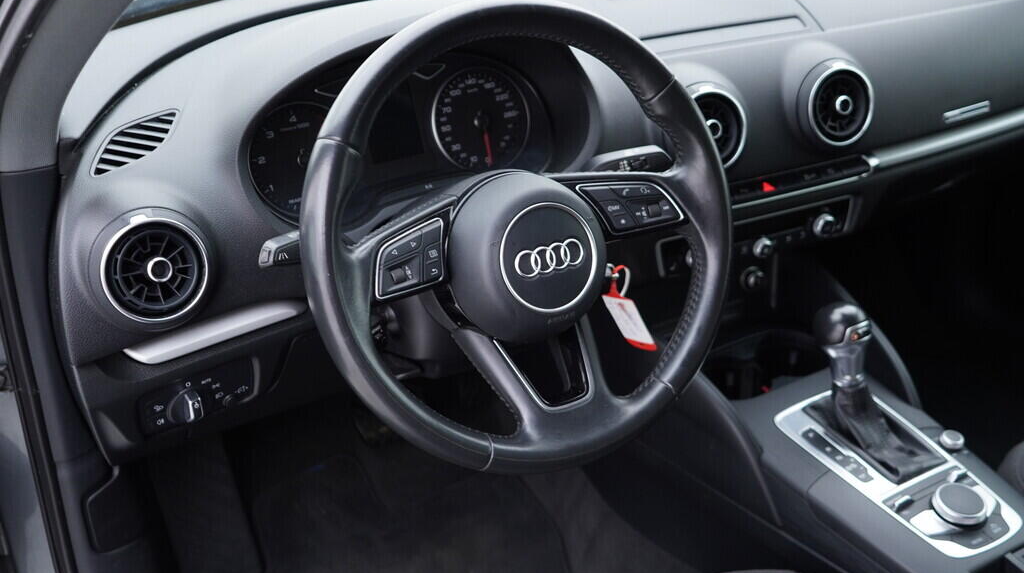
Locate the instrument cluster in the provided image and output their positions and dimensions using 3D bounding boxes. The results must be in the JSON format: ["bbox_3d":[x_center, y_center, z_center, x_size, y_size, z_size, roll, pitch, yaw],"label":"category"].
[{"bbox_3d":[-0.099,-0.153,1.013,0.330,0.155,0.070,-14,10,-24],"label":"instrument cluster"}]

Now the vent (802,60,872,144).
[{"bbox_3d":[0.355,-0.199,1.130,0.087,0.087,0.040,-12,14,-22],"label":"vent"}]

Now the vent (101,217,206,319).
[{"bbox_3d":[-0.289,-0.014,0.825,0.087,0.087,0.040,-19,16,-32],"label":"vent"}]

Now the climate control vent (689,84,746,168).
[{"bbox_3d":[0.197,-0.159,1.056,0.087,0.087,0.040,-12,14,-22],"label":"climate control vent"}]

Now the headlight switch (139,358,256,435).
[{"bbox_3d":[-0.275,0.096,0.898,0.108,0.048,0.032,-19,31,-31],"label":"headlight switch"}]

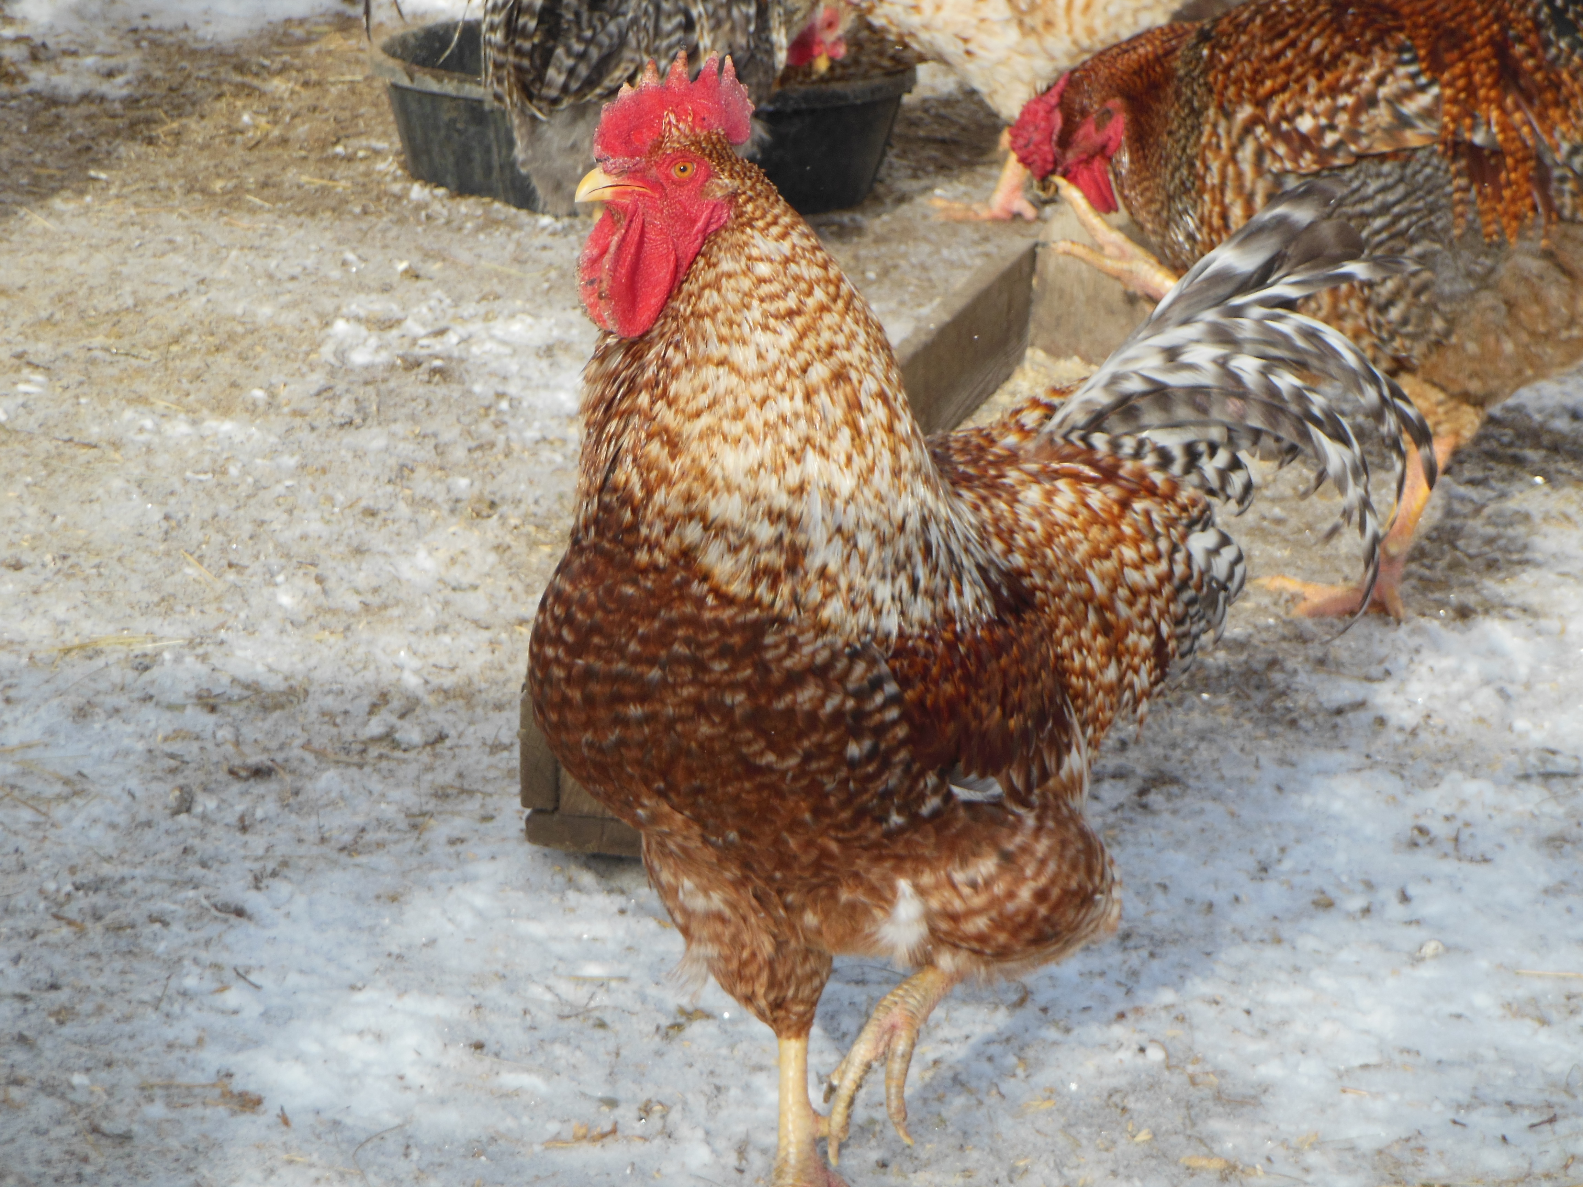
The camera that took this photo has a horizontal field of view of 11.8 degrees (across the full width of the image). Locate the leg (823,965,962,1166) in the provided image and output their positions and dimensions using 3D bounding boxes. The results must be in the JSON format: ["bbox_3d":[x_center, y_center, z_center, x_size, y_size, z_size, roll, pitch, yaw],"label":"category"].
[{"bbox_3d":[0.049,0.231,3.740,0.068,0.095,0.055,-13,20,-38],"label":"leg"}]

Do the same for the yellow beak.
[{"bbox_3d":[-0.085,-0.194,3.620,0.034,0.018,0.018,-6,17,-22],"label":"yellow beak"}]

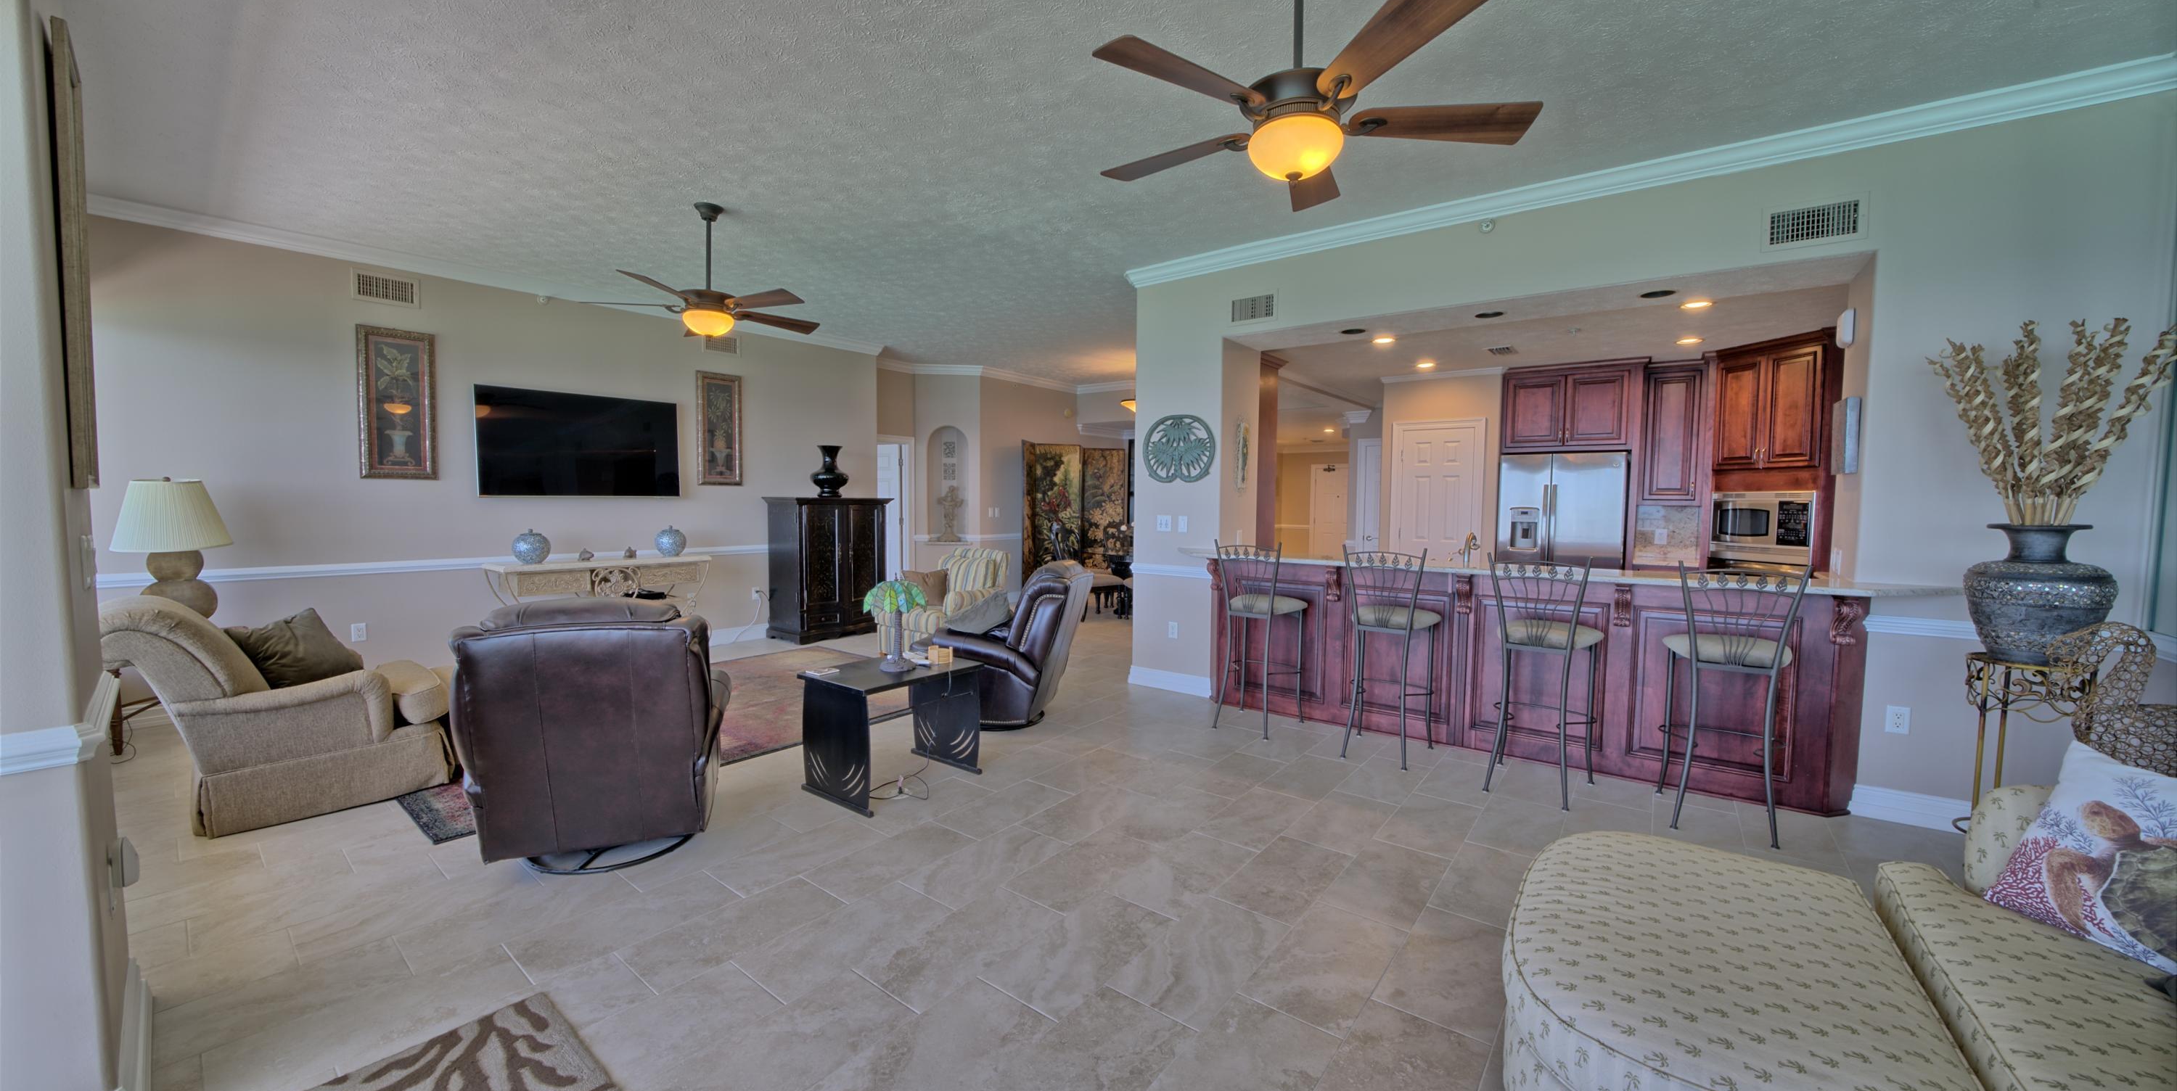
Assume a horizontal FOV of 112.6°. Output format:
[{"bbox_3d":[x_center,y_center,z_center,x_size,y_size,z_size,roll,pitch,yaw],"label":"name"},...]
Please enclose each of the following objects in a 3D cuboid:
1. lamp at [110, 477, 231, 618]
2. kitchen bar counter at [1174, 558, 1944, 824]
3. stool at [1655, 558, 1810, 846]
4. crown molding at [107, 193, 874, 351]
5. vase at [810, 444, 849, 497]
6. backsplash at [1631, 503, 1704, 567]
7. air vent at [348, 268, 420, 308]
[{"bbox_3d":[-5.102,0.067,4.038,0.430,0.880,0.430,4,5,41],"label":"lamp"},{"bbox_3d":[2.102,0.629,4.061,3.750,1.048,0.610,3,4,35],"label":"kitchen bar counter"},{"bbox_3d":[2.747,0.629,3.134,0.430,1.130,0.460,2,4,35],"label":"stool"},{"bbox_3d":[-3.940,-2.017,5.974,0.100,0.102,5.066,4,5,41],"label":"crown molding"},{"bbox_3d":[-2.583,-0.726,7.218,0.378,0.531,0.378,4,5,41],"label":"vase"},{"bbox_3d":[4.890,-0.088,6.146,0.417,0.492,0.030,3,4,35],"label":"backsplash"},{"bbox_3d":[-4.838,-1.771,5.013,0.020,0.204,0.333,4,5,41],"label":"air vent"}]

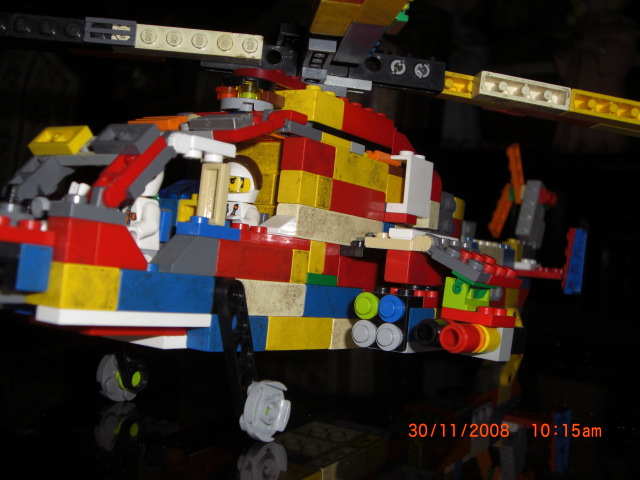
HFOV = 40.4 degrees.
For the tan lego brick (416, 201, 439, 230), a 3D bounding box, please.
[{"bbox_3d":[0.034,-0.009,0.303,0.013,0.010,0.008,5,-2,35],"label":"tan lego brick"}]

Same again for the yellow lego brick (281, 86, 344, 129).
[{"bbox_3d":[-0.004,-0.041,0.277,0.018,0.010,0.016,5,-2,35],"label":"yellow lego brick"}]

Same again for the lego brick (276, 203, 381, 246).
[{"bbox_3d":[0.004,-0.003,0.272,0.008,0.010,0.048,4,-3,35],"label":"lego brick"}]

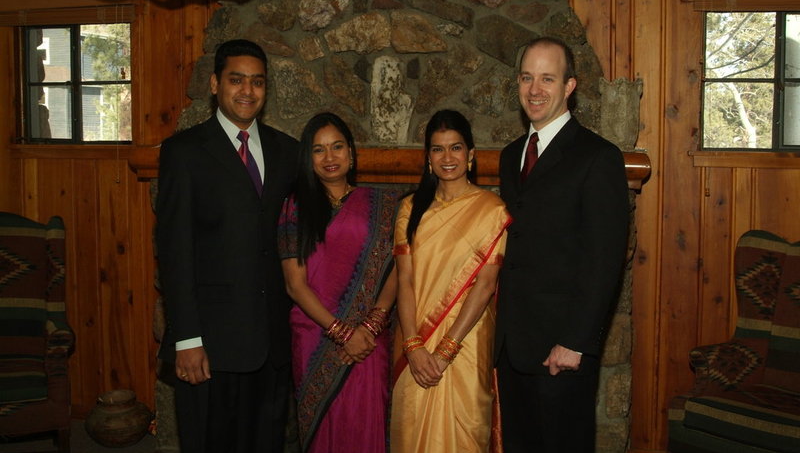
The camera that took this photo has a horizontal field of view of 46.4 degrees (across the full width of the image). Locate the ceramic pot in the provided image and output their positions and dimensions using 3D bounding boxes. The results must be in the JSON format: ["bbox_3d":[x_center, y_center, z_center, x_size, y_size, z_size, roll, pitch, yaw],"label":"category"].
[{"bbox_3d":[-1.353,0.921,4.485,0.295,0.240,0.295,0,6,0],"label":"ceramic pot"}]

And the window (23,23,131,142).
[{"bbox_3d":[-1.635,-0.725,4.735,0.610,0.610,0.070,2,6,14],"label":"window"}]

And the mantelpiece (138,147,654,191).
[{"bbox_3d":[-0.082,-0.253,4.025,2.240,0.165,0.280,2,6,14],"label":"mantelpiece"}]

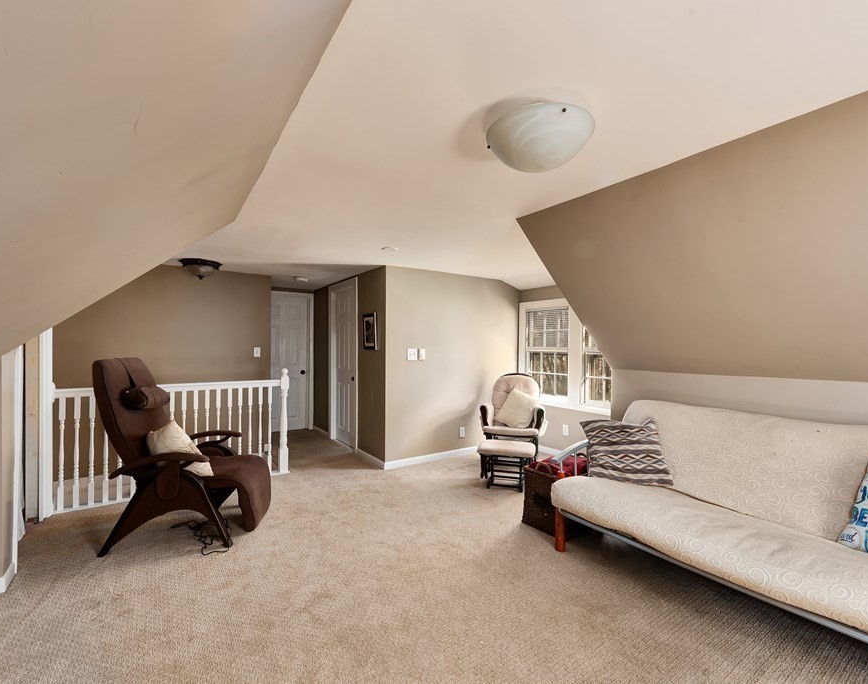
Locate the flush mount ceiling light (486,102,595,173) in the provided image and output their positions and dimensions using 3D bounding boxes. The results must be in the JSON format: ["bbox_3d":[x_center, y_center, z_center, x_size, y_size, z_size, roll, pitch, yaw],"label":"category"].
[{"bbox_3d":[0.385,-0.727,1.470,0.375,0.150,0.375,0,0,0],"label":"flush mount ceiling light"}]

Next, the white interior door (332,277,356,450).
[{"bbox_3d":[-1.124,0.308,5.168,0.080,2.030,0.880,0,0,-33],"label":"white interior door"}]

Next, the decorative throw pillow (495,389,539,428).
[{"bbox_3d":[0.890,0.710,4.220,0.360,0.390,0.140,26,-11,23],"label":"decorative throw pillow"}]

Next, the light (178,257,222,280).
[{"bbox_3d":[-2.273,-0.698,3.895,0.370,0.180,0.370,0,0,-33],"label":"light"}]

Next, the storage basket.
[{"bbox_3d":[0.969,1.107,2.901,0.480,0.430,0.380,0,0,-33],"label":"storage basket"}]

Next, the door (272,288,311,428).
[{"bbox_3d":[-2.262,0.327,5.979,0.760,2.040,0.080,0,0,-33],"label":"door"}]

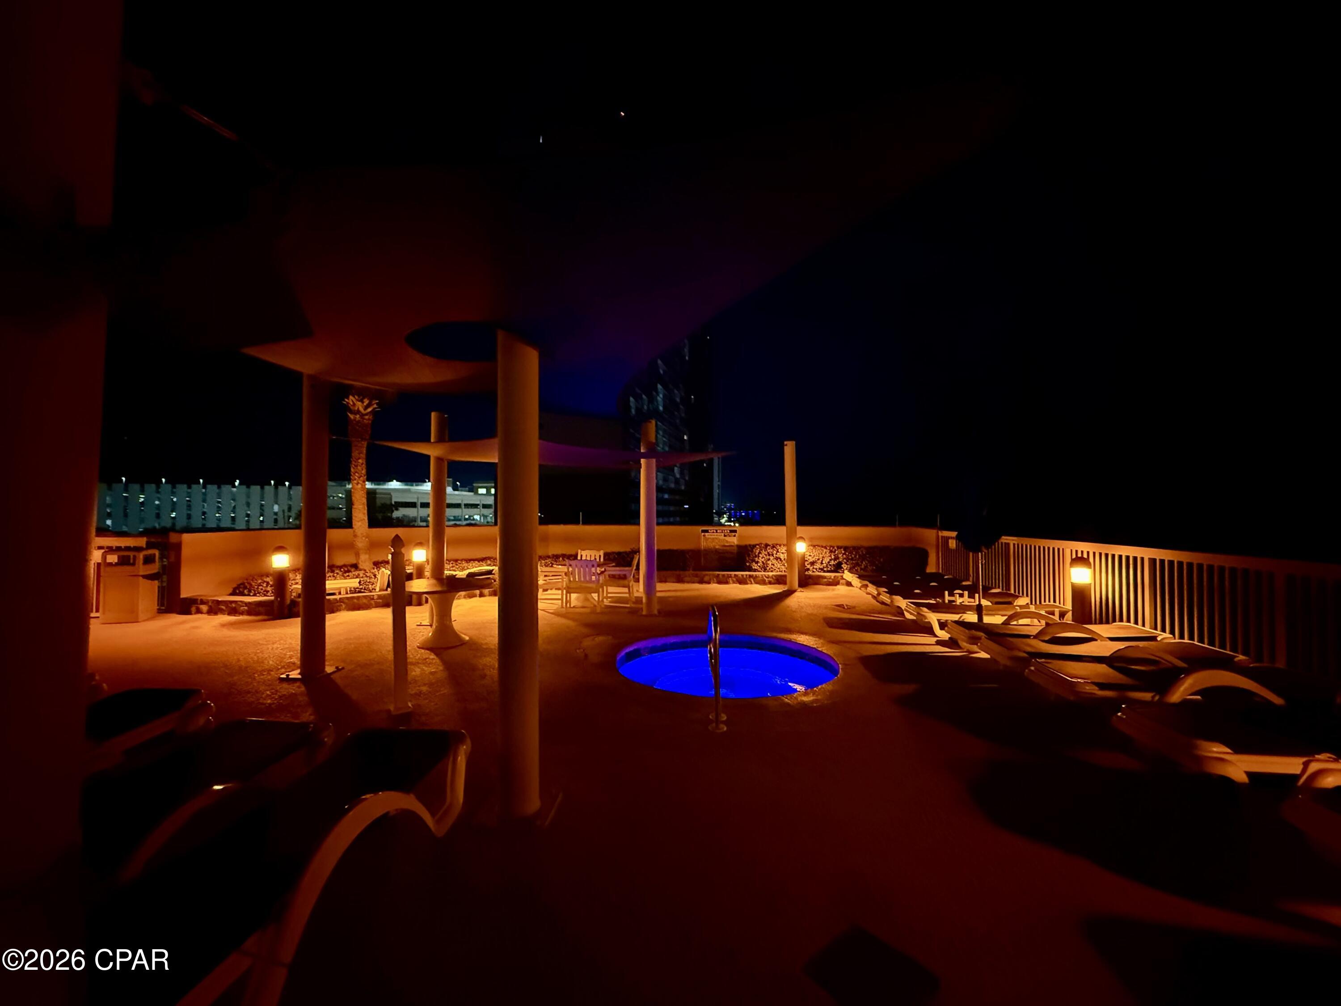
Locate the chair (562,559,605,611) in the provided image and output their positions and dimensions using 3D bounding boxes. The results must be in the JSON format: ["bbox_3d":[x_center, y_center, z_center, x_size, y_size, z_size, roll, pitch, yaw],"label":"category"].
[{"bbox_3d":[-1.429,1.327,9.120,0.600,0.840,0.580,0,-1,15],"label":"chair"}]

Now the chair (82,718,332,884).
[{"bbox_3d":[-2.325,1.389,2.220,0.720,0.470,1.900,0,-1,2],"label":"chair"}]

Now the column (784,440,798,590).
[{"bbox_3d":[2.515,0.240,11.128,0.235,3.060,0.235,0,-1,2],"label":"column"}]

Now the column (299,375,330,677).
[{"bbox_3d":[-3.494,0.175,5.342,0.230,2.980,0.230,0,-1,2],"label":"column"}]

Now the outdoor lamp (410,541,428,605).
[{"bbox_3d":[-4.287,1.199,9.279,0.220,1.070,0.220,0,-1,0],"label":"outdoor lamp"}]

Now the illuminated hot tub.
[{"bbox_3d":[0.646,1.941,5.947,2.399,0.450,2.399,0,-1,0],"label":"illuminated hot tub"}]

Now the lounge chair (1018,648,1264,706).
[{"bbox_3d":[3.948,1.457,4.131,1.930,0.520,0.700,0,-1,8],"label":"lounge chair"}]

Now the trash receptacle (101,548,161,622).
[{"bbox_3d":[-7.787,1.181,7.827,0.440,1.010,0.520,1,-1,-20],"label":"trash receptacle"}]

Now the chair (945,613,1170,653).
[{"bbox_3d":[4.075,1.463,5.770,1.900,0.470,0.720,0,-1,2],"label":"chair"}]

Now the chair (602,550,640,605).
[{"bbox_3d":[-0.872,1.314,9.534,0.640,0.890,0.600,0,-1,5],"label":"chair"}]

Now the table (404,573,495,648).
[{"bbox_3d":[-2.796,1.362,6.693,1.260,0.700,1.260,0,-1,0],"label":"table"}]

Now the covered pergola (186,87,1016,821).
[{"bbox_3d":[-1.000,0.099,3.599,4.700,3.100,3.600,0,-1,0],"label":"covered pergola"}]

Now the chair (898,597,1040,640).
[{"bbox_3d":[4.125,1.481,7.029,1.880,0.470,0.720,0,-1,2],"label":"chair"}]

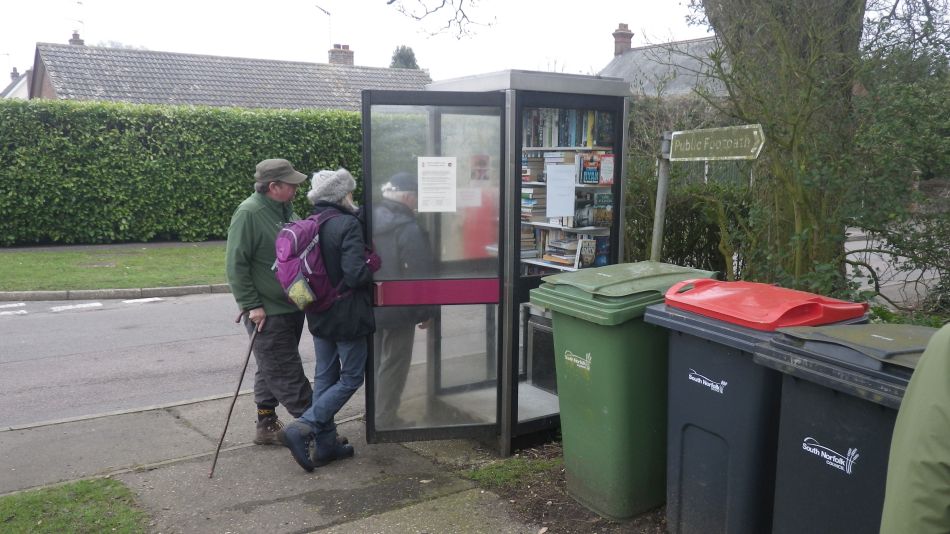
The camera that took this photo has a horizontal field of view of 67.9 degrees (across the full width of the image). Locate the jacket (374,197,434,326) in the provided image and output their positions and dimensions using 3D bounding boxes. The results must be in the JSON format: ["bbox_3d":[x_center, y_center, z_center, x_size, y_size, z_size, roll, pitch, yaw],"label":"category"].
[{"bbox_3d":[-0.473,-0.022,4.363,0.340,0.770,0.480,-5,10,-32],"label":"jacket"}]

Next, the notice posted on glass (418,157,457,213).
[{"bbox_3d":[-0.202,-0.444,3.805,0.208,0.296,0.004,-1,8,-8],"label":"notice posted on glass"}]

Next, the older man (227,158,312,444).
[{"bbox_3d":[-1.201,0.210,4.215,0.460,1.710,0.500,-2,9,-17],"label":"older man"}]

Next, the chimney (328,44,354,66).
[{"bbox_3d":[-4.803,-7.609,25.371,0.820,0.800,0.470,-5,10,-31],"label":"chimney"}]

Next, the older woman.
[{"bbox_3d":[-0.801,0.288,3.933,0.530,1.650,0.460,-4,9,-27],"label":"older woman"}]

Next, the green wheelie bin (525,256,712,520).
[{"bbox_3d":[0.743,0.596,3.560,0.735,1.085,0.580,-5,10,-32],"label":"green wheelie bin"}]

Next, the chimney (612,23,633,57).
[{"bbox_3d":[6.459,-9.962,30.881,0.640,1.450,0.660,-6,11,-38],"label":"chimney"}]

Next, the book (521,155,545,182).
[{"bbox_3d":[0.372,-0.641,4.697,0.140,0.180,0.200,-4,9,-29],"label":"book"}]

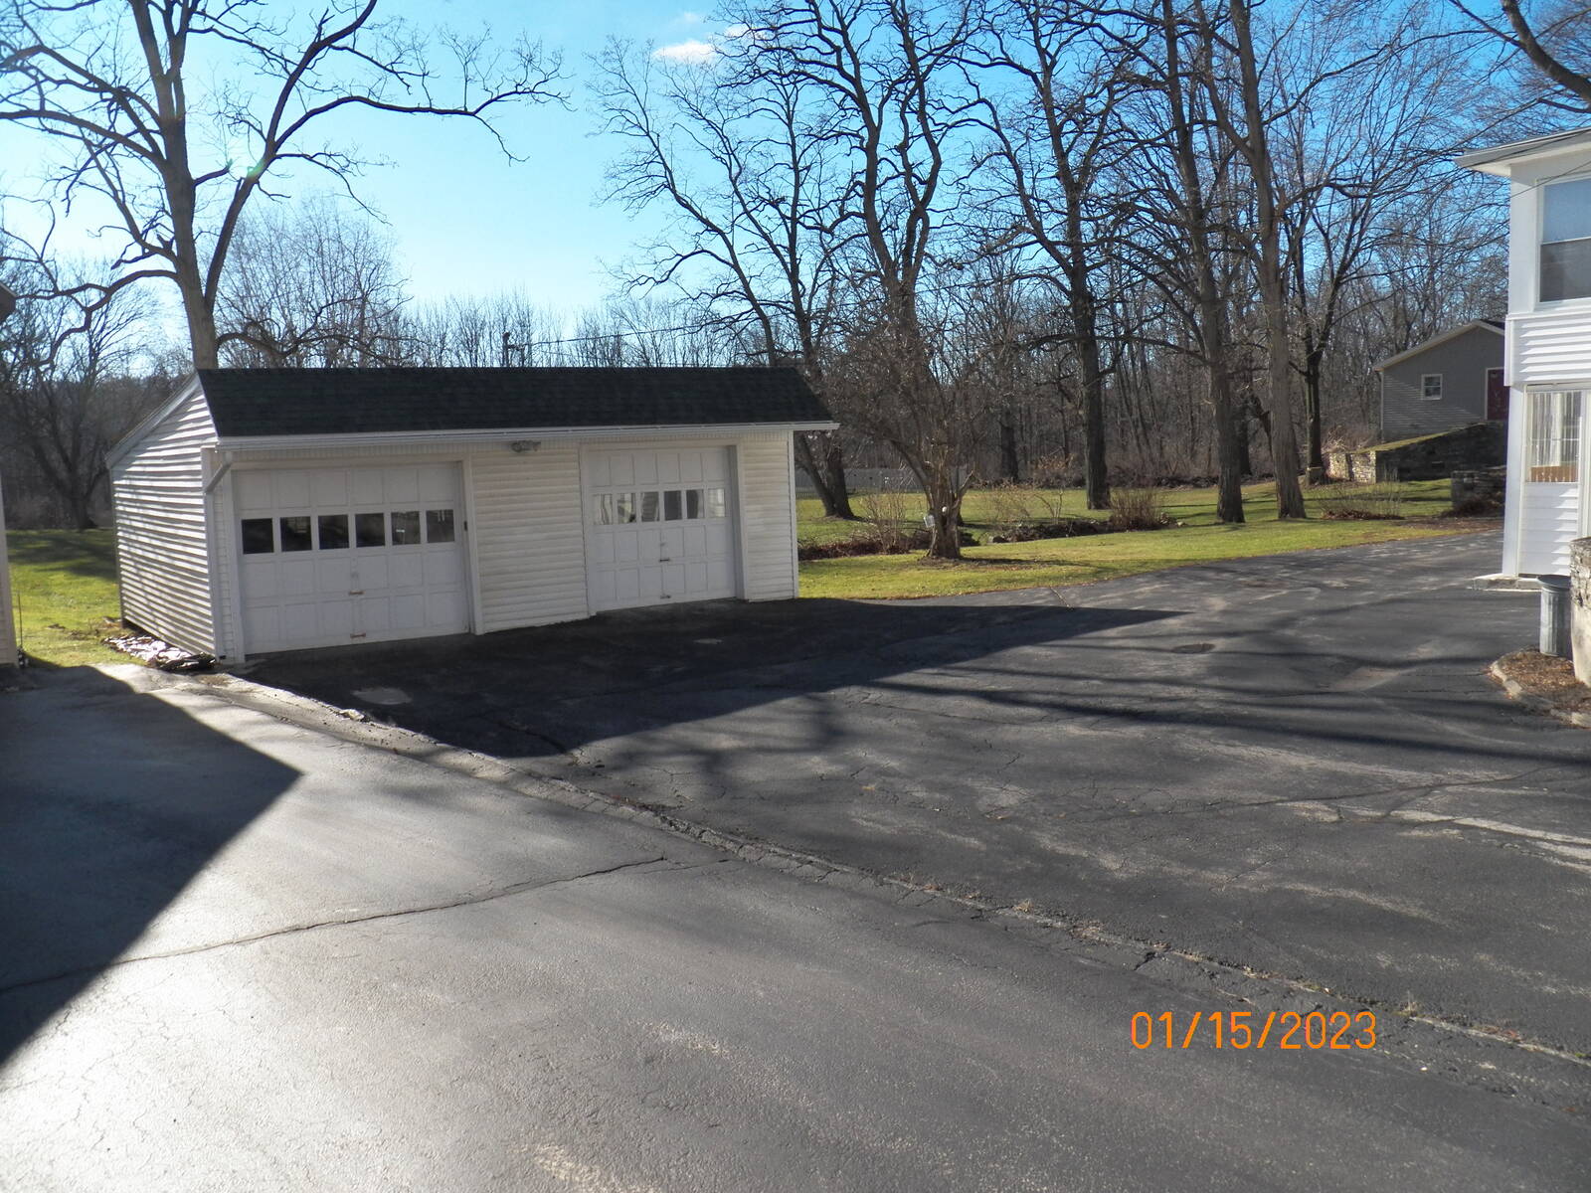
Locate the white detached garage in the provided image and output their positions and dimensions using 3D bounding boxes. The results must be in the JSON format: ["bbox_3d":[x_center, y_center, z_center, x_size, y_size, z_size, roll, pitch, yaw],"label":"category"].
[{"bbox_3d":[-5.064,-1.498,19.510,8.465,3.350,7.800,-7,8,-35],"label":"white detached garage"}]

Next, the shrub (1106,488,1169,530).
[{"bbox_3d":[8.140,-2.093,30.603,1.473,1.037,1.325,0,7,15],"label":"shrub"}]

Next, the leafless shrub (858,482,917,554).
[{"bbox_3d":[1.918,-1.676,27.144,1.220,1.499,1.159,-2,7,4],"label":"leafless shrub"}]

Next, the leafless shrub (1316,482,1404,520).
[{"bbox_3d":[13.703,-2.334,31.236,1.943,0.907,1.554,1,7,24],"label":"leafless shrub"}]

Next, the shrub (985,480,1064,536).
[{"bbox_3d":[5.668,-2.261,31.865,1.919,1.296,1.632,-1,7,10],"label":"shrub"}]

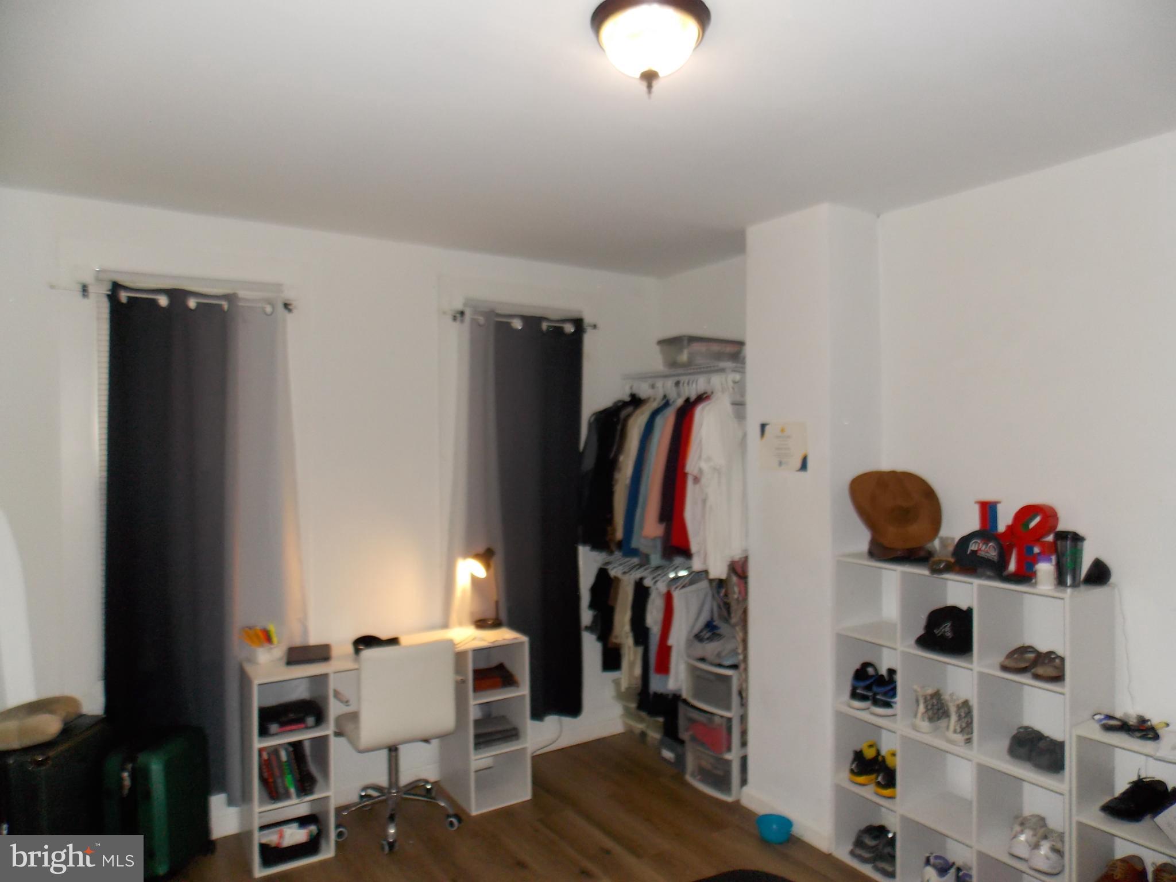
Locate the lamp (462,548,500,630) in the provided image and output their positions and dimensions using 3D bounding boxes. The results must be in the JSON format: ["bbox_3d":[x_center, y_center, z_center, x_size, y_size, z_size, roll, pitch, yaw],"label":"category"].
[{"bbox_3d":[-0.518,0.734,3.897,0.200,0.400,0.140,-1,1,-38],"label":"lamp"}]

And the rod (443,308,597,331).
[{"bbox_3d":[-0.334,-0.636,4.127,0.900,0.060,0.100,-1,1,-33],"label":"rod"}]

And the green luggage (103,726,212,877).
[{"bbox_3d":[-1.635,1.401,3.002,0.245,0.530,0.285,0,0,8],"label":"green luggage"}]

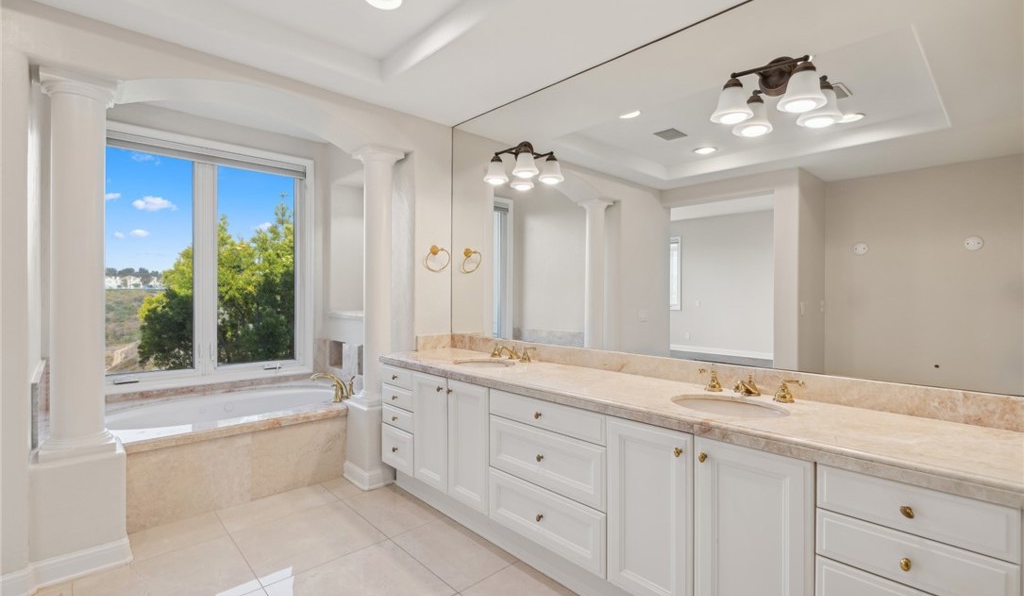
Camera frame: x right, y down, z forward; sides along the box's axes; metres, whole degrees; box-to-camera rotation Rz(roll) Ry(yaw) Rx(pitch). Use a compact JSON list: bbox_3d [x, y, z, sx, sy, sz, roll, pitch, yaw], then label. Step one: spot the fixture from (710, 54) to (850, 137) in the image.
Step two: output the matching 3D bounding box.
[{"bbox_3d":[0.950,-0.798,1.695,0.203,0.252,0.396,0,1,-44],"label":"fixture"}]

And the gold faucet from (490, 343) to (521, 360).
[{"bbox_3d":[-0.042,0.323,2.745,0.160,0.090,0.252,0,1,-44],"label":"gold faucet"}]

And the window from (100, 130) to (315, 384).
[{"bbox_3d":[-2.359,-0.277,3.494,1.624,1.876,0.098,0,1,-44],"label":"window"}]

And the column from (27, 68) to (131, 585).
[{"bbox_3d":[-1.957,0.116,2.070,0.314,2.177,0.320,0,1,-44],"label":"column"}]

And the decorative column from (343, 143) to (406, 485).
[{"bbox_3d":[-0.909,0.111,3.074,0.320,2.177,0.320,0,1,-44],"label":"decorative column"}]

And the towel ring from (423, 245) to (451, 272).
[{"bbox_3d":[-0.516,-0.282,3.164,0.178,0.182,0.074,0,1,-44],"label":"towel ring"}]

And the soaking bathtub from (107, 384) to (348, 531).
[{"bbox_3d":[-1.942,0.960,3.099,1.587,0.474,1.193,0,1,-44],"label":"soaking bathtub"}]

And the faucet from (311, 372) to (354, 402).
[{"bbox_3d":[-1.304,0.630,3.303,0.277,0.194,0.314,0,0,1],"label":"faucet"}]

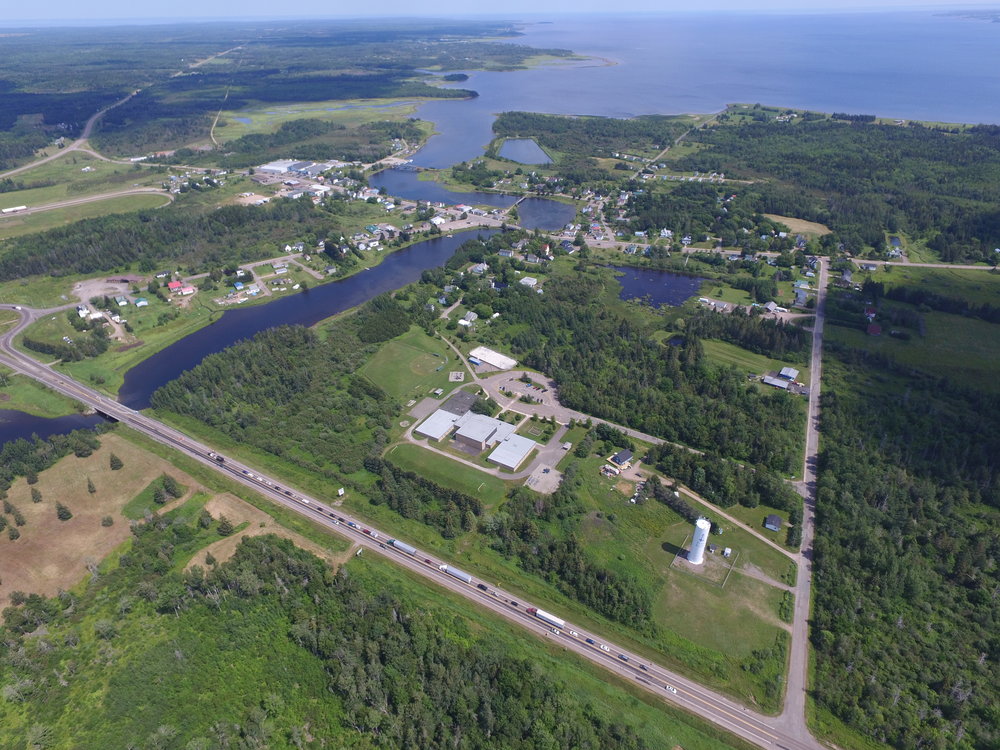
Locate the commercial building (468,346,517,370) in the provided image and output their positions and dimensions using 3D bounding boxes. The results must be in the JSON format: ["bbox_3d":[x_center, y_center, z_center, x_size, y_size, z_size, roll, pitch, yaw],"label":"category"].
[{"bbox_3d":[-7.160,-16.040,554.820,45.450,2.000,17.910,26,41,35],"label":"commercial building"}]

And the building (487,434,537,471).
[{"bbox_3d":[9.680,58.080,436.620,22.020,3.900,34.060,17,37,26],"label":"building"}]

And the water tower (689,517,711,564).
[{"bbox_3d":[119.510,100.060,345.580,8.910,28.500,8.910,-1,33,0],"label":"water tower"}]

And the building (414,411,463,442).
[{"bbox_3d":[-48.620,40.300,466.030,22.250,3.600,32.760,17,37,26],"label":"building"}]

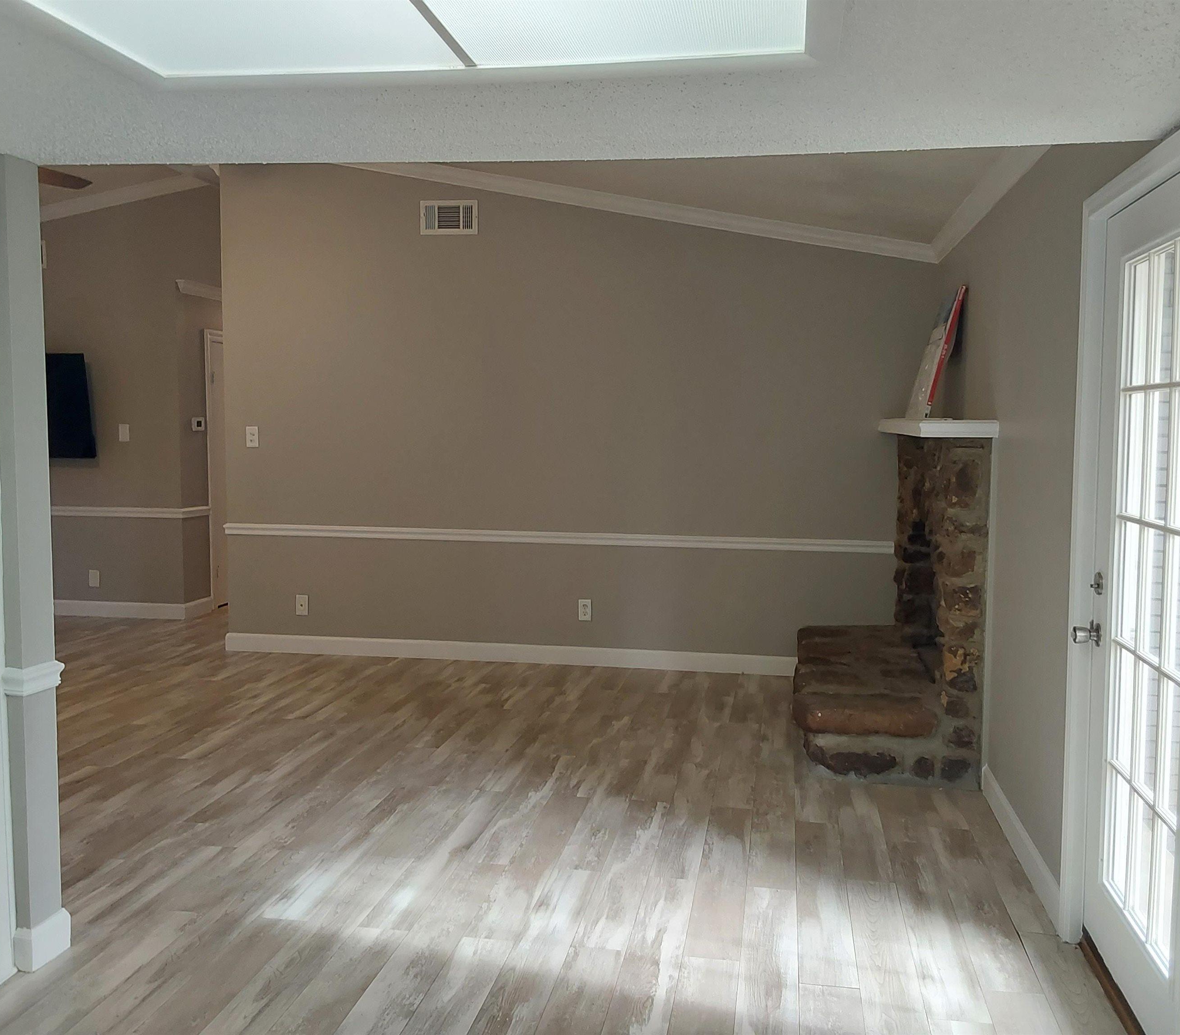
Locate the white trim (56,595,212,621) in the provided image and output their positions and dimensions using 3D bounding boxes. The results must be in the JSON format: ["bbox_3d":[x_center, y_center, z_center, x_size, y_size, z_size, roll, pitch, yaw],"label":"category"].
[{"bbox_3d":[-3.471,0.679,8.547,1.077,0.112,0.435,1,4,10],"label":"white trim"}]

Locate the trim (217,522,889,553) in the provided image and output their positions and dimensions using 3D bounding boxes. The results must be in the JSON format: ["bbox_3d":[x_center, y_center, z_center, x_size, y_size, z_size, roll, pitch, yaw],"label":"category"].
[{"bbox_3d":[-0.299,0.118,6.660,4.102,0.076,0.035,1,4,10],"label":"trim"}]

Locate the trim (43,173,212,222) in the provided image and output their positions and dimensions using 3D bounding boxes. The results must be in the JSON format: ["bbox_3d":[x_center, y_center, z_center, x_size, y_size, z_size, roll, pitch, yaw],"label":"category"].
[{"bbox_3d":[-3.400,-2.326,8.066,1.406,0.090,0.070,-9,3,11],"label":"trim"}]

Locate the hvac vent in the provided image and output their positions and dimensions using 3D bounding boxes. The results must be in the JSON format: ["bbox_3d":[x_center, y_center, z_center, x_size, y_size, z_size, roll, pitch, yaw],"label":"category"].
[{"bbox_3d":[-0.840,-1.780,6.617,0.357,0.188,0.025,1,4,10],"label":"hvac vent"}]

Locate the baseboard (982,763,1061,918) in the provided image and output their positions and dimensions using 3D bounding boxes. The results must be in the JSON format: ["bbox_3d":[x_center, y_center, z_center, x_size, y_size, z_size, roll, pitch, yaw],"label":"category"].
[{"bbox_3d":[1.431,1.062,3.776,0.020,0.122,1.232,1,4,10],"label":"baseboard"}]

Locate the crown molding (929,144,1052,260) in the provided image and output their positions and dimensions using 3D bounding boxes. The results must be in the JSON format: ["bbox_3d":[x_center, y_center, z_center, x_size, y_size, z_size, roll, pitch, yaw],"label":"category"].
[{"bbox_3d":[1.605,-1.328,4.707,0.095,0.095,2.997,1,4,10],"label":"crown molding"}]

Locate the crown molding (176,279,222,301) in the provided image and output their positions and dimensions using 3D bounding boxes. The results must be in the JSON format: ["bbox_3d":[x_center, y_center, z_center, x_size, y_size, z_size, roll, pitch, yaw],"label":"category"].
[{"bbox_3d":[-2.816,-1.692,8.496,0.075,0.085,1.213,1,5,10],"label":"crown molding"}]

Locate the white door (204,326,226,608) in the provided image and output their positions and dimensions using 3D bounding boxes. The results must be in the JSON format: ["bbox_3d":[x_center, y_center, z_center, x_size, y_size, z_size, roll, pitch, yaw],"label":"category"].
[{"bbox_3d":[-2.831,-0.377,8.871,0.070,2.129,0.870,1,5,10],"label":"white door"}]

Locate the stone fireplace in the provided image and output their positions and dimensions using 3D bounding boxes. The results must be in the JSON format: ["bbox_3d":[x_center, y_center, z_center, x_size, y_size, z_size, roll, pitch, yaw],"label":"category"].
[{"bbox_3d":[1.368,0.290,5.395,0.720,1.414,1.967,1,4,10],"label":"stone fireplace"}]

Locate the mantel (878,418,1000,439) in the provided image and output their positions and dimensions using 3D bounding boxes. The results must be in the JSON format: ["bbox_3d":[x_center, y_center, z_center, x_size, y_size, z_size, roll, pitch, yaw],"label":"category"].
[{"bbox_3d":[1.560,-0.412,5.151,0.286,0.064,1.889,1,5,10],"label":"mantel"}]

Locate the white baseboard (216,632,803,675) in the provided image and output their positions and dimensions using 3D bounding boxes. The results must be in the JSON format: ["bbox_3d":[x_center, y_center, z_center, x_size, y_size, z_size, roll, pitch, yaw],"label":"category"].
[{"bbox_3d":[-0.566,0.829,6.769,3.566,0.112,0.018,1,4,10],"label":"white baseboard"}]

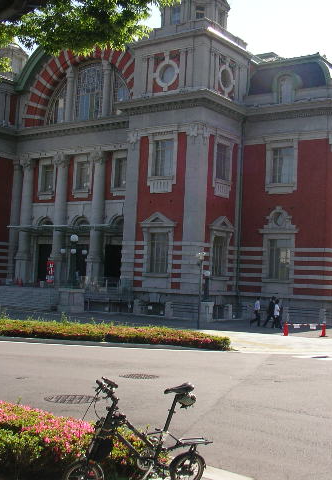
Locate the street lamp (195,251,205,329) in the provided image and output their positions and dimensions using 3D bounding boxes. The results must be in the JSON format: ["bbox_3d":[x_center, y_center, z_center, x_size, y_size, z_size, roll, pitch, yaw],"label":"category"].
[{"bbox_3d":[1.626,2.393,32.806,0.450,3.759,0.320,3,-4,0],"label":"street lamp"}]

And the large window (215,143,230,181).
[{"bbox_3d":[3.754,-5.097,44.882,0.280,2.341,1.678,0,-5,36],"label":"large window"}]

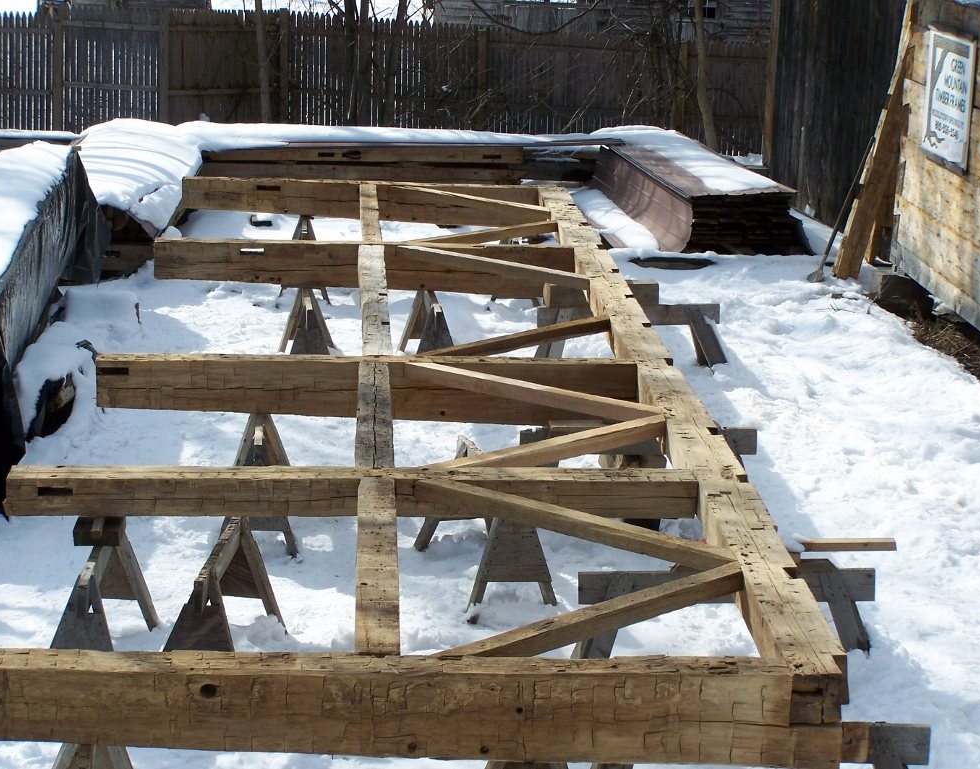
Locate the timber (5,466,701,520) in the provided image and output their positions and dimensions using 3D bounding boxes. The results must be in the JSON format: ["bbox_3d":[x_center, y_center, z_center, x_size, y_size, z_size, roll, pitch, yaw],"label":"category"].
[{"bbox_3d":[-0.573,0.479,10.740,3.051,0.169,0.215,0,12,-3],"label":"timber"}]

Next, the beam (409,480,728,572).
[{"bbox_3d":[0.361,0.589,10.103,1.703,0.079,0.114,12,16,42],"label":"beam"}]

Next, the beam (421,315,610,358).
[{"bbox_3d":[0.191,-0.248,13.964,0.112,0.079,1.739,11,16,38],"label":"beam"}]

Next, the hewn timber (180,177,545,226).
[{"bbox_3d":[-1.012,-1.520,20.390,3.064,0.348,0.181,0,12,-3],"label":"hewn timber"}]

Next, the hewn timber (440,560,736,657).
[{"bbox_3d":[0.407,0.855,8.872,0.101,0.079,1.720,12,17,42],"label":"hewn timber"}]

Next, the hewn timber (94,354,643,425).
[{"bbox_3d":[-0.617,0.035,13.204,3.016,0.343,0.181,0,12,-3],"label":"hewn timber"}]

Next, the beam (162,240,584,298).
[{"bbox_3d":[-0.837,-0.816,17.178,3.046,0.364,0.176,0,12,-3],"label":"beam"}]

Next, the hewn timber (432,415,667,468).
[{"bbox_3d":[0.291,0.306,11.404,1.663,0.079,0.109,-11,17,-44],"label":"hewn timber"}]

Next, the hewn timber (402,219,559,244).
[{"bbox_3d":[-0.042,-1.083,17.809,0.104,0.079,1.666,12,16,42],"label":"hewn timber"}]

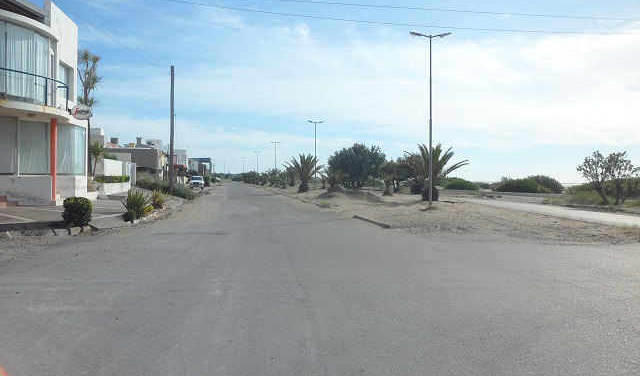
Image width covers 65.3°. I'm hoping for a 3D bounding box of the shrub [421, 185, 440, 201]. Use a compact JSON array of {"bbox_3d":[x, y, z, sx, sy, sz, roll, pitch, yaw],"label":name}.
[{"bbox_3d":[7.637,0.346,34.500,1.330,1.080,1.300,1,1,0],"label":"shrub"}]

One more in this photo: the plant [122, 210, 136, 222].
[{"bbox_3d":[-6.029,0.902,15.800,0.450,0.390,0.430,1,1,0],"label":"plant"}]

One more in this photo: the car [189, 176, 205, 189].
[{"bbox_3d":[-14.931,-0.630,60.500,1.760,1.600,4.600,0,1,-12],"label":"car"}]

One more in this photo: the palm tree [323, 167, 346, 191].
[{"bbox_3d":[1.656,-1.085,57.000,2.800,2.750,2.700,1,1,0],"label":"palm tree"}]

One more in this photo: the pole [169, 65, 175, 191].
[{"bbox_3d":[-10.984,-4.336,37.000,0.280,9.500,0.280,1,1,0],"label":"pole"}]

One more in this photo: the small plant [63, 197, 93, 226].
[{"bbox_3d":[-6.218,0.603,12.800,0.770,0.770,0.770,1,1,0],"label":"small plant"}]

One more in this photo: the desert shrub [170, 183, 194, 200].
[{"bbox_3d":[-9.227,0.235,33.500,1.600,1.180,1.600,1,1,0],"label":"desert shrub"}]

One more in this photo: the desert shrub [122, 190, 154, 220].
[{"bbox_3d":[-5.975,0.571,16.300,1.080,0.970,1.000,1,1,0],"label":"desert shrub"}]

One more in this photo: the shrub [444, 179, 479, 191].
[{"bbox_3d":[20.838,-0.512,73.000,5.200,1.750,4.000,1,1,0],"label":"shrub"}]

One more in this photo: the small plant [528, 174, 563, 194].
[{"bbox_3d":[29.814,-0.463,66.000,5.000,2.600,4.200,1,1,0],"label":"small plant"}]

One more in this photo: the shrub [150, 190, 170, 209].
[{"bbox_3d":[-6.506,0.427,20.300,0.800,0.850,0.800,1,1,0],"label":"shrub"}]

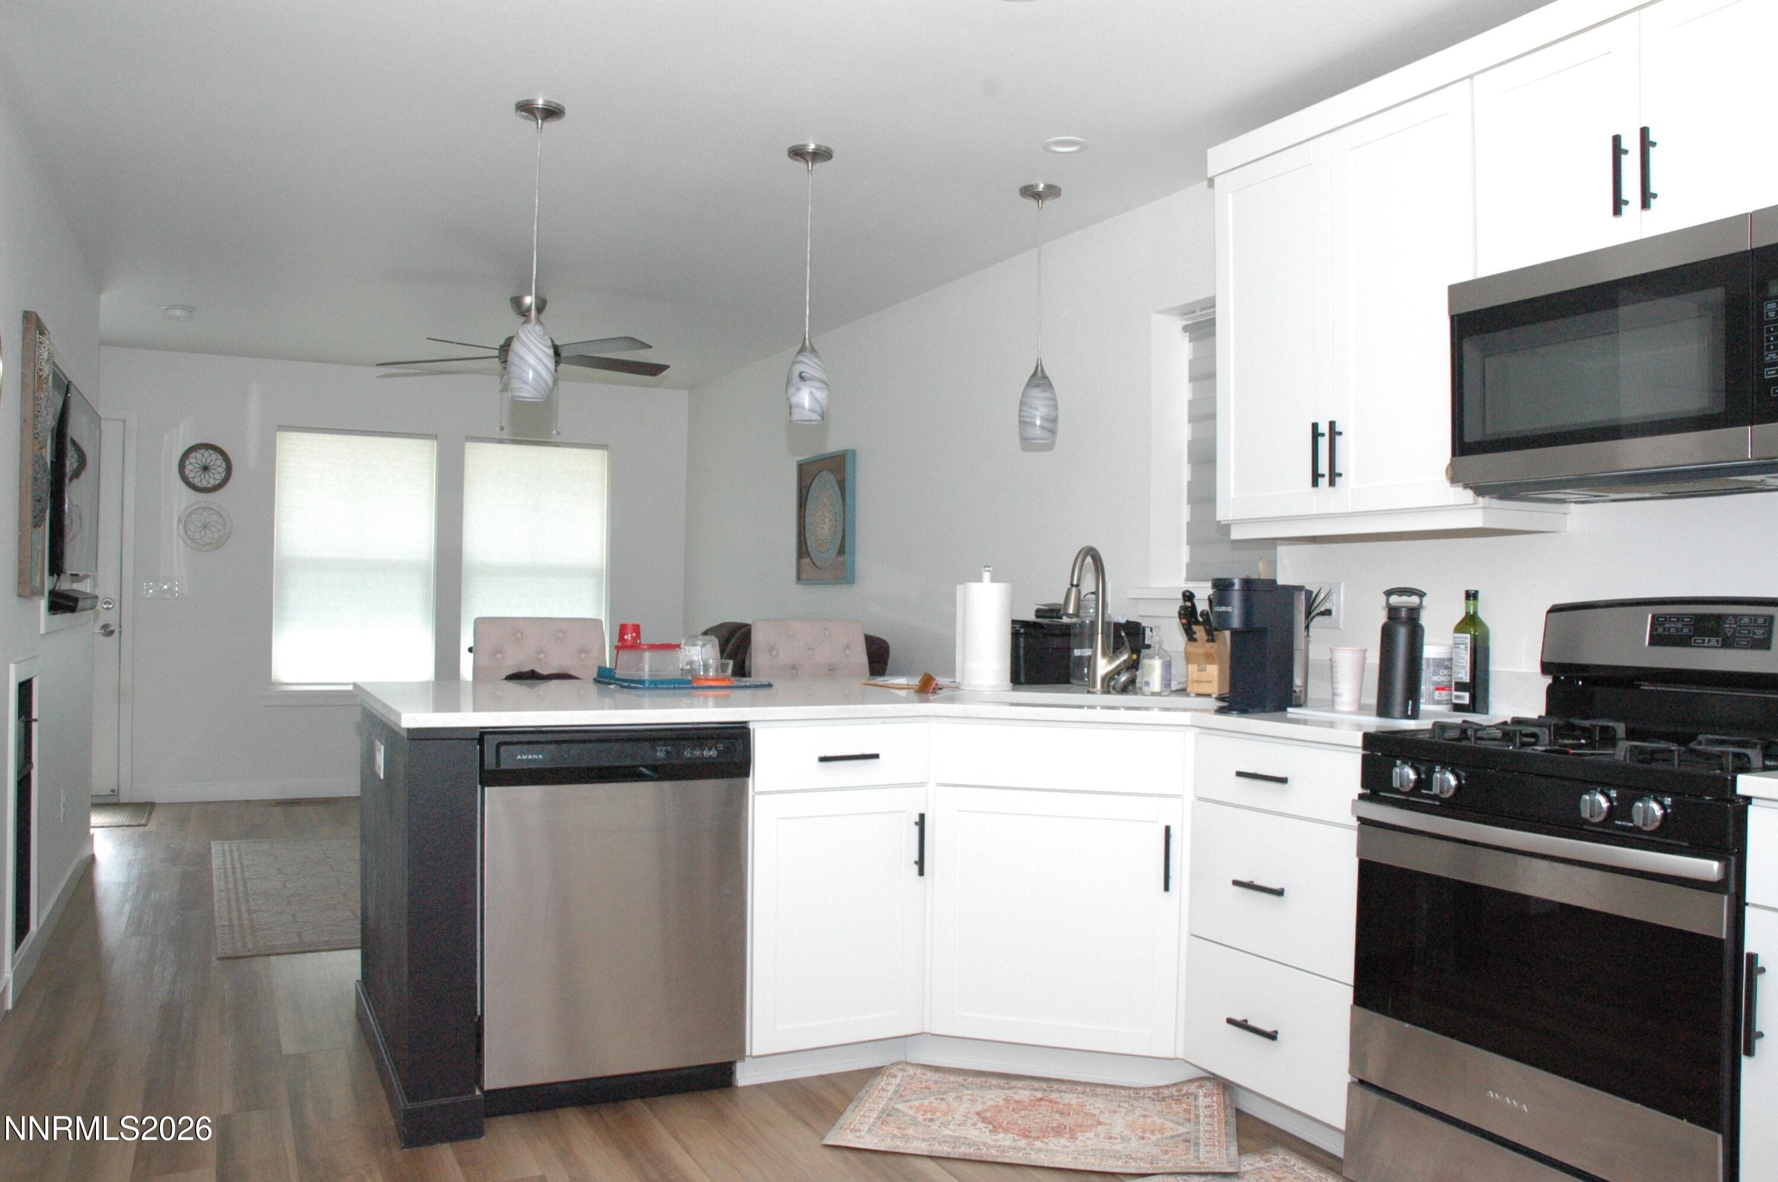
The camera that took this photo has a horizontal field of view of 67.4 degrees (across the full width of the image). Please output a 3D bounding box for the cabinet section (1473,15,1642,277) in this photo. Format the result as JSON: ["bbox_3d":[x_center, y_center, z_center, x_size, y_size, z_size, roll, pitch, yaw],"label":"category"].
[{"bbox_3d":[1.462,-0.880,2.735,0.320,0.435,0.375,1,-1,-27],"label":"cabinet section"}]

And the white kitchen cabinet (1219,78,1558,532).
[{"bbox_3d":[1.203,-0.618,3.272,0.325,0.970,0.810,1,0,-27],"label":"white kitchen cabinet"}]

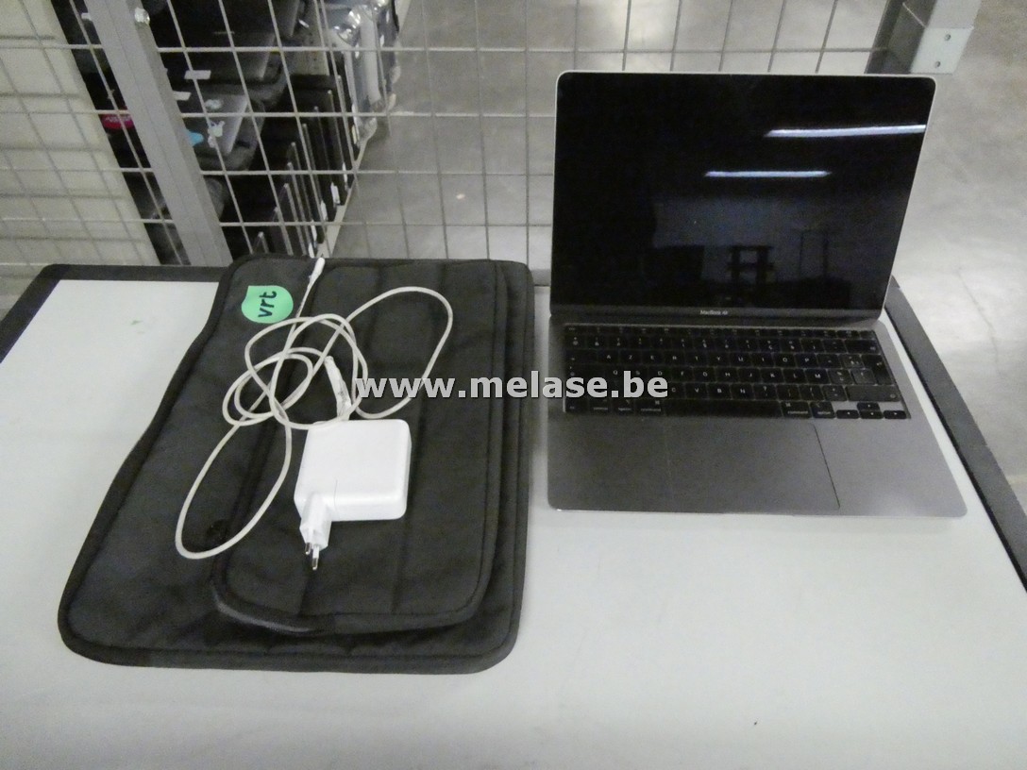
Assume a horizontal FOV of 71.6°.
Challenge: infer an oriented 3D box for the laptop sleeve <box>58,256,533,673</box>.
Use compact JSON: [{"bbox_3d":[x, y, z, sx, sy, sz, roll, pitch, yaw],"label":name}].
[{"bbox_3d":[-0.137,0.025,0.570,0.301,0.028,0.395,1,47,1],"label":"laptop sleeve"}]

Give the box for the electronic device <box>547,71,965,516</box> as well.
[{"bbox_3d":[0.183,-0.078,0.548,0.304,0.200,0.296,1,47,1],"label":"electronic device"}]

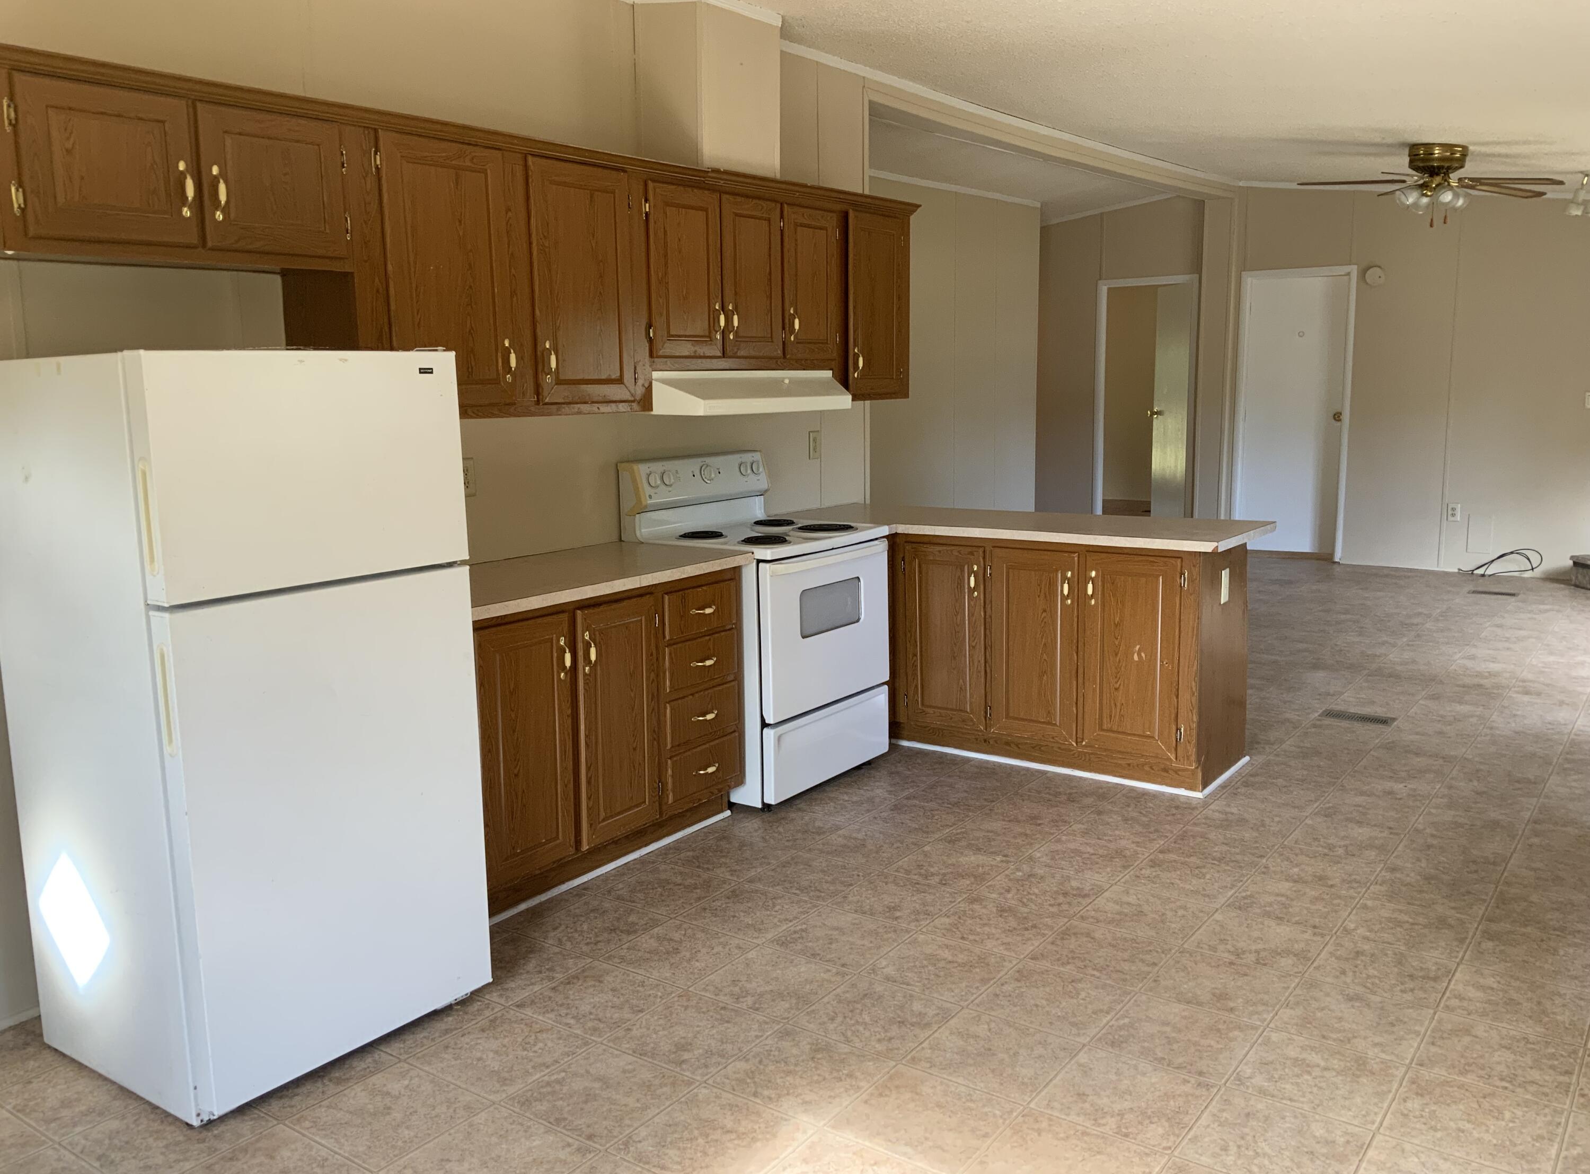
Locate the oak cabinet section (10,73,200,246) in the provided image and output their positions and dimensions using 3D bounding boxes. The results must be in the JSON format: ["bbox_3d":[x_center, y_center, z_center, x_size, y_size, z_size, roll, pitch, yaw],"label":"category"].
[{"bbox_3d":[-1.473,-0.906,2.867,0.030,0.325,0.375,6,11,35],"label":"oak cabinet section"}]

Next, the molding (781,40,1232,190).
[{"bbox_3d":[1.505,-2.544,7.472,0.035,0.055,6.020,6,11,35],"label":"molding"}]

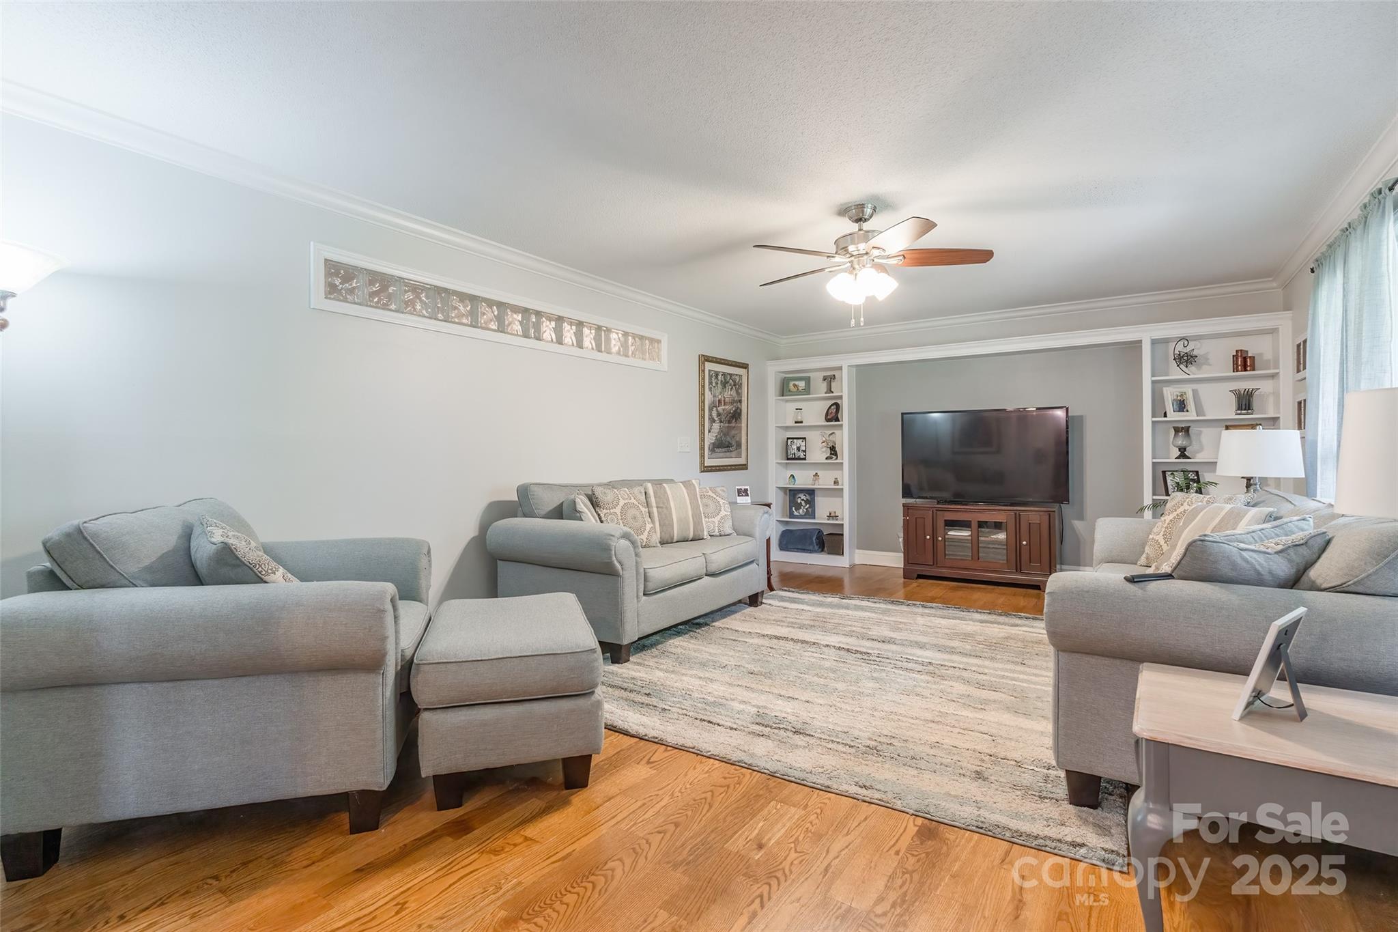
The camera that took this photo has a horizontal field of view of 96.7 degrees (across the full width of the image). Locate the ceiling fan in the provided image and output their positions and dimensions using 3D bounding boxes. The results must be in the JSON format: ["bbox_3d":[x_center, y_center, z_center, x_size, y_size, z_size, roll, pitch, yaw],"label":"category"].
[{"bbox_3d":[0.847,-1.054,3.262,1.290,0.620,1.290,0,1,32],"label":"ceiling fan"}]

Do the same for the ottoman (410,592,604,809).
[{"bbox_3d":[-0.704,0.840,2.369,0.580,0.510,0.740,-1,1,-17],"label":"ottoman"}]

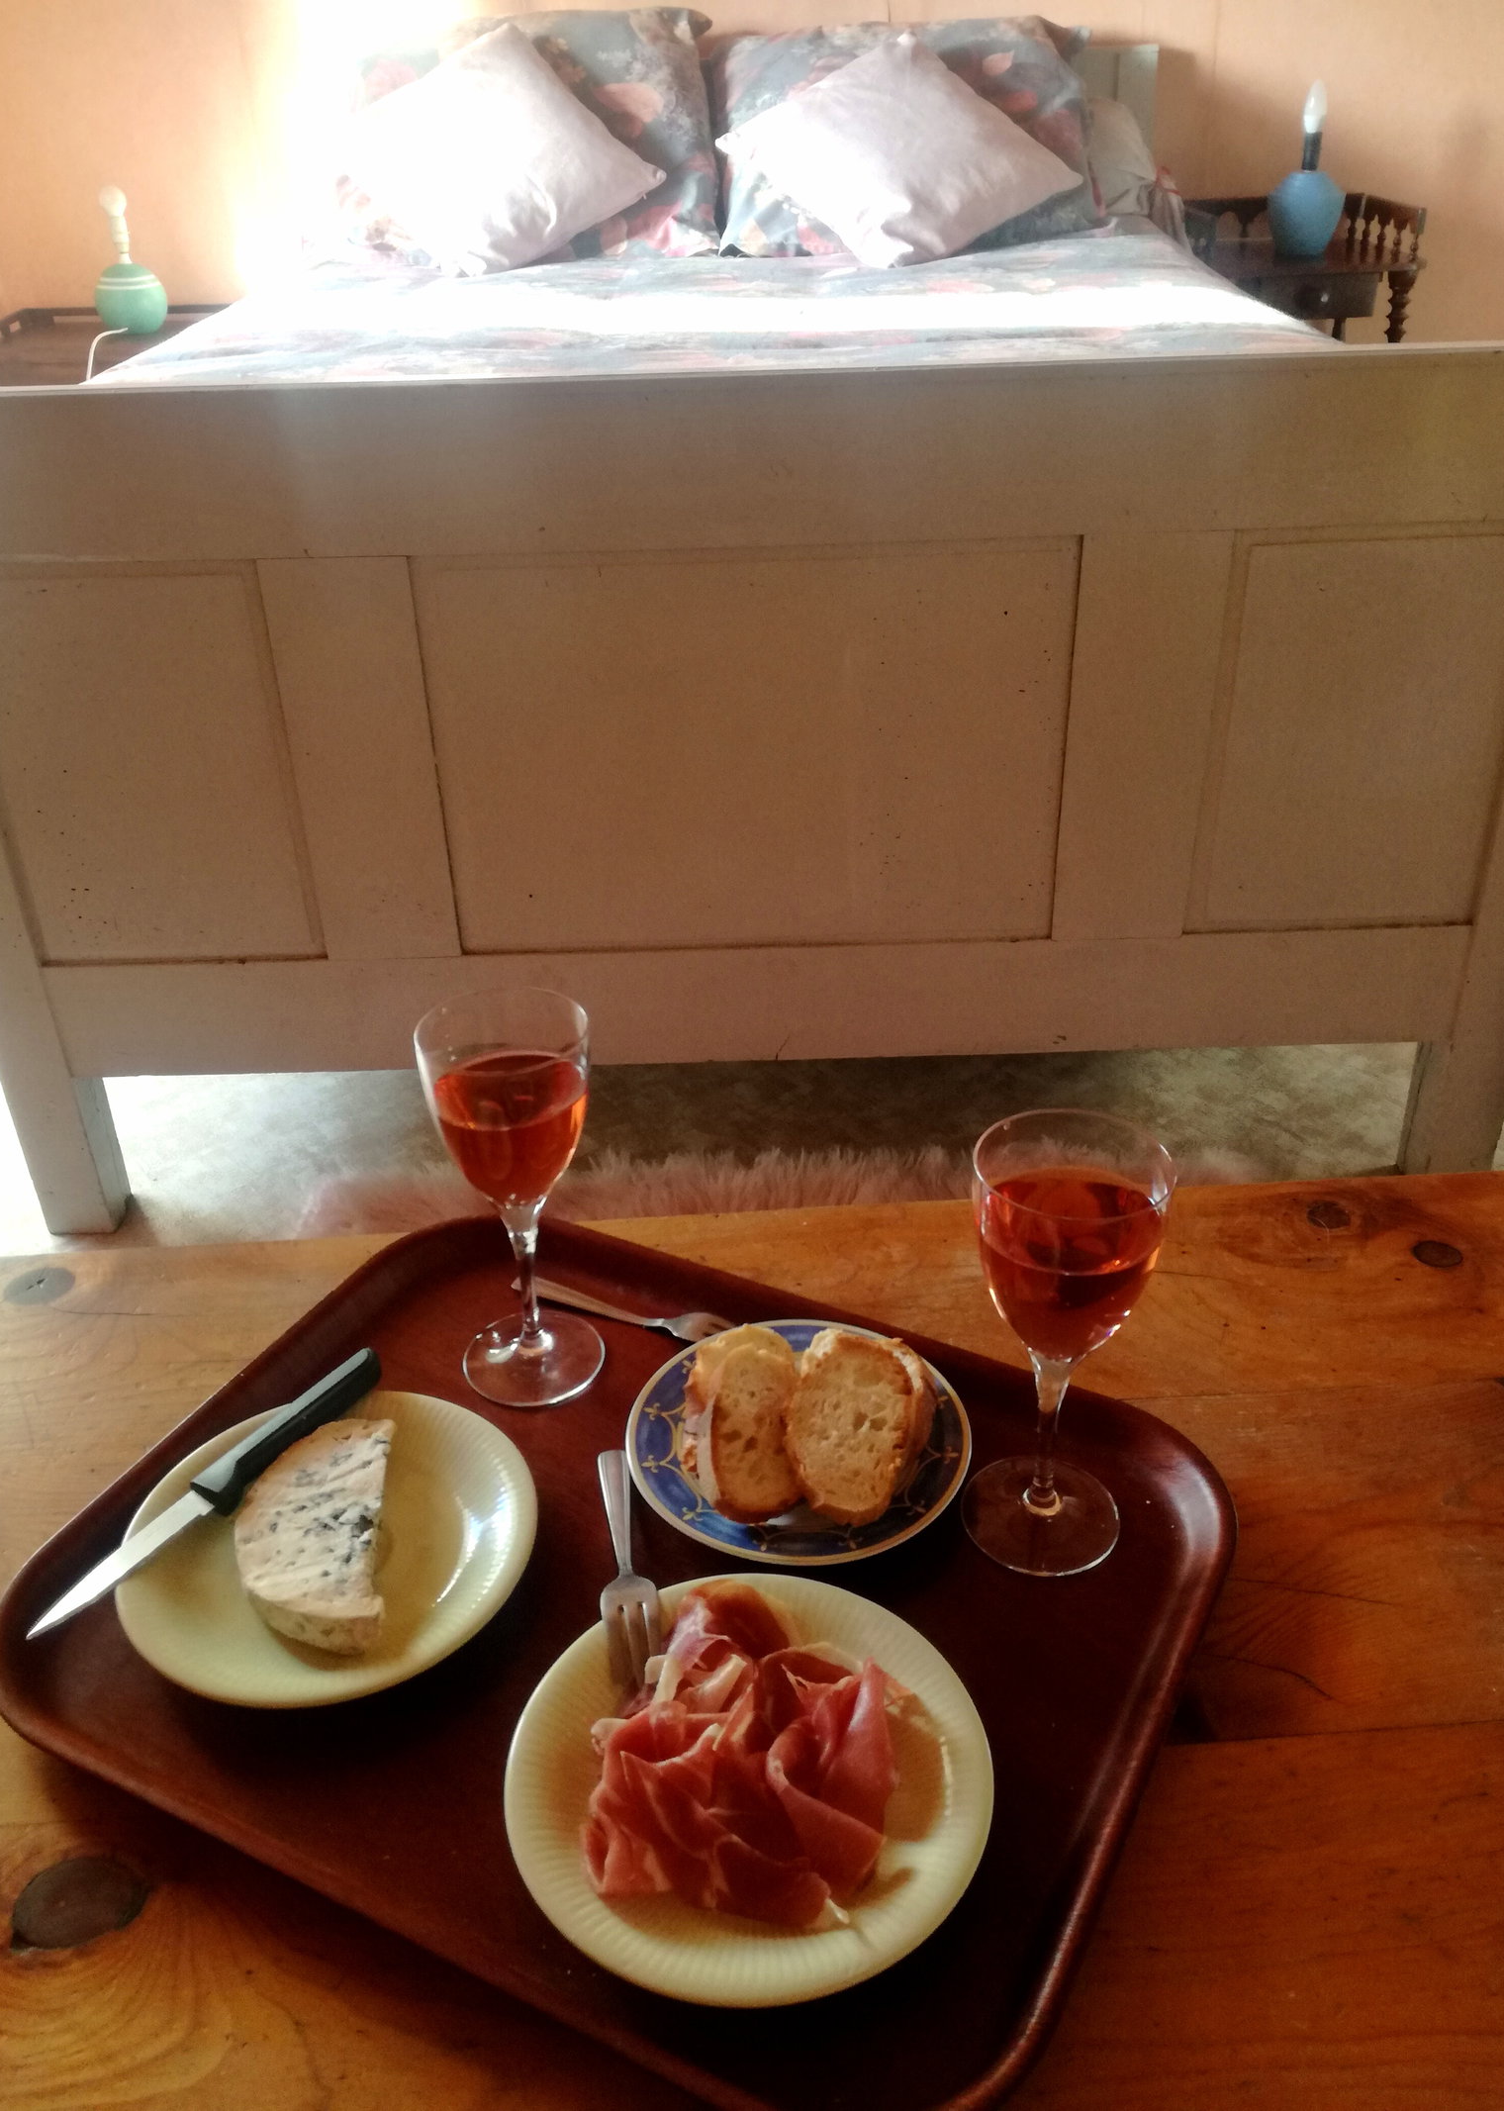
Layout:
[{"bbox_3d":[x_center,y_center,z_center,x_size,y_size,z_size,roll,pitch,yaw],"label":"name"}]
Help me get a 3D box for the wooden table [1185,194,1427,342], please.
[{"bbox_3d":[0.967,-1.157,3.103,0.363,0.804,0.350,-1,30,1],"label":"wooden table"}]

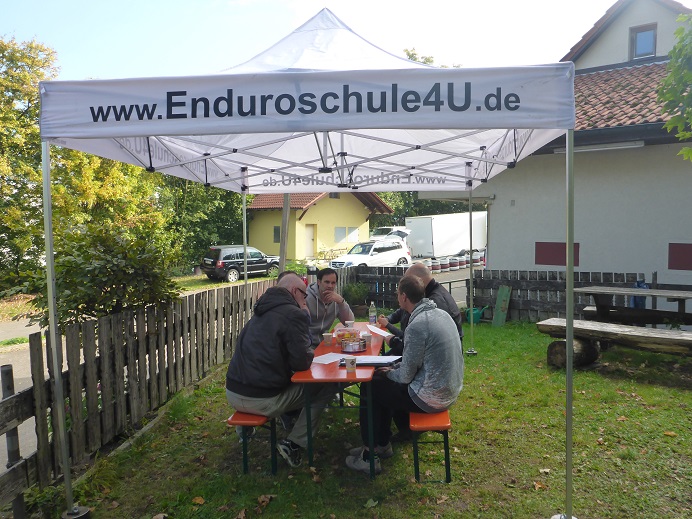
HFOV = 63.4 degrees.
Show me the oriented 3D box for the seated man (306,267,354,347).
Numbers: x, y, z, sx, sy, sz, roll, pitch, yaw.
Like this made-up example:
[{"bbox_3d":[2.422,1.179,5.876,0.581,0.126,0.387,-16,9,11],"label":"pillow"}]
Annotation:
[{"bbox_3d":[-0.260,0.745,5.136,0.580,1.350,0.740,-2,3,-37],"label":"seated man"}]

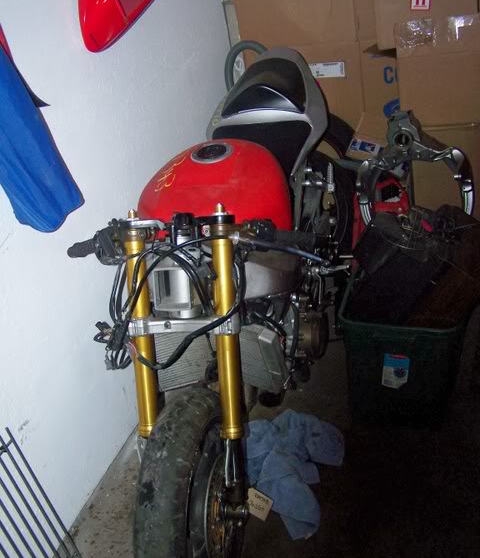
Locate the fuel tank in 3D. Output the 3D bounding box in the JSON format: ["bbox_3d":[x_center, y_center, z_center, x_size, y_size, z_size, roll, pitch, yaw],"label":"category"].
[{"bbox_3d":[-0.051,-0.262,1.951,0.380,0.240,0.500,-2,30,17],"label":"fuel tank"}]

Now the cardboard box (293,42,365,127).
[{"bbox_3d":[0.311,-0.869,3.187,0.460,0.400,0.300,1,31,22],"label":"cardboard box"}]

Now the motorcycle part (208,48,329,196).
[{"bbox_3d":[0.116,-0.562,2.432,0.370,0.320,0.720,-2,30,17],"label":"motorcycle part"}]

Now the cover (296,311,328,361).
[{"bbox_3d":[0.227,0.176,2.159,0.070,0.140,0.140,-2,30,17],"label":"cover"}]

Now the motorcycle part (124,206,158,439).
[{"bbox_3d":[-0.245,0.111,1.696,0.056,0.551,0.056,-2,4,15],"label":"motorcycle part"}]

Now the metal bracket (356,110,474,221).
[{"bbox_3d":[0.605,-0.375,2.450,0.400,0.440,0.220,1,31,22],"label":"metal bracket"}]

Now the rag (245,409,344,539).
[{"bbox_3d":[0.161,0.580,2.115,0.320,0.090,0.430,-7,29,9],"label":"rag"}]

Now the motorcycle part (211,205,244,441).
[{"bbox_3d":[-0.031,0.104,1.638,0.056,0.551,0.056,-2,4,15],"label":"motorcycle part"}]

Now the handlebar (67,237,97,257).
[{"bbox_3d":[-0.408,-0.084,1.808,0.115,0.040,0.040,-11,23,40],"label":"handlebar"}]

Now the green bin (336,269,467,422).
[{"bbox_3d":[0.590,0.166,2.367,0.380,0.410,0.500,1,31,22],"label":"green bin"}]

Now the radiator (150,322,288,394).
[{"bbox_3d":[-0.036,0.214,1.998,0.350,0.210,0.110,-2,30,17],"label":"radiator"}]

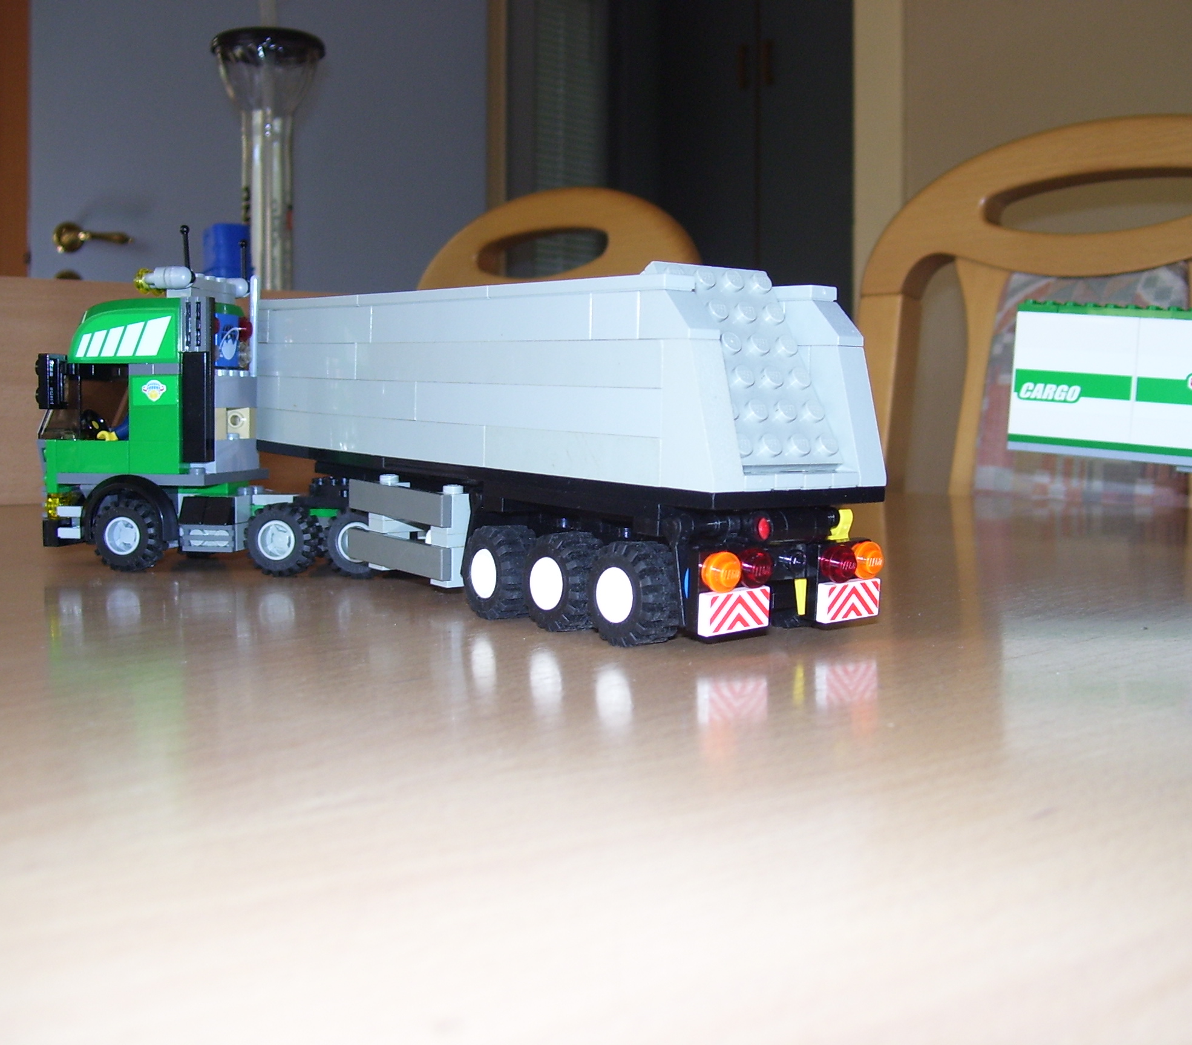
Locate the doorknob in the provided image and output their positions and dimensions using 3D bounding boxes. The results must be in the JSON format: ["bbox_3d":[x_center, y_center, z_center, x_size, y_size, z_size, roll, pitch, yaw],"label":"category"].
[{"bbox_3d":[-0.764,-0.433,2.200,0.118,0.048,0.060,-3,5,-35],"label":"doorknob"}]

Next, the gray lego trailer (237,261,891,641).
[{"bbox_3d":[-0.020,-0.021,0.368,0.055,0.080,0.211,-3,5,-37],"label":"gray lego trailer"}]

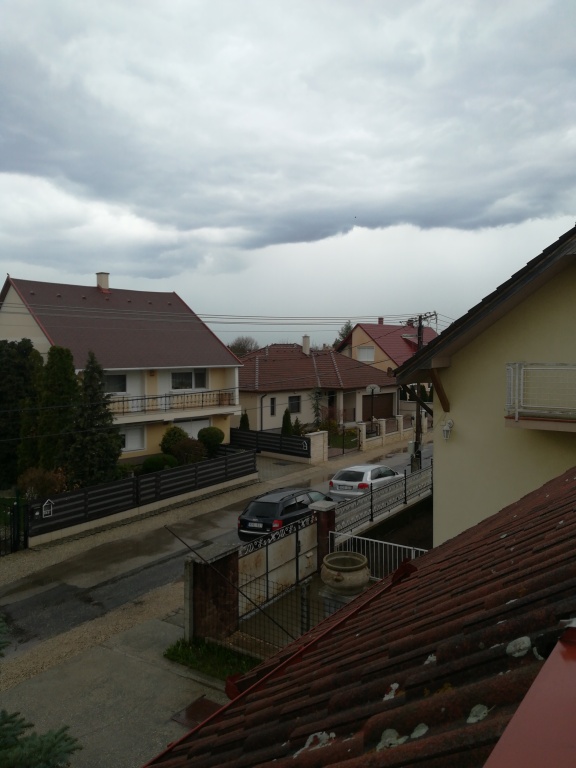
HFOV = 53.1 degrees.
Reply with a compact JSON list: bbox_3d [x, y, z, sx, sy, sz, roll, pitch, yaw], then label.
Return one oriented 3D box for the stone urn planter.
[{"bbox_3d":[1.309,4.345,13.128,1.100,0.660,1.100,0,3,6],"label":"stone urn planter"}]

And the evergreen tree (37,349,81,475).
[{"bbox_3d":[-9.852,1.585,24.707,1.850,6.200,1.850,-1,3,-22],"label":"evergreen tree"}]

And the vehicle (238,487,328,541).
[{"bbox_3d":[0.283,4.226,19.184,1.780,1.450,4.520,-1,2,33],"label":"vehicle"}]

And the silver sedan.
[{"bbox_3d":[3.489,4.058,24.303,1.770,1.430,4.250,1,3,34],"label":"silver sedan"}]

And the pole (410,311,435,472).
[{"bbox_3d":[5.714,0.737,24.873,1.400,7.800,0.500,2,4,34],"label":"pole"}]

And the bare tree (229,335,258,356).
[{"bbox_3d":[-6.408,-2.787,84.970,5.000,8.600,5.000,2,4,34],"label":"bare tree"}]

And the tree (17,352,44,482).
[{"bbox_3d":[-10.946,1.587,24.616,1.350,6.200,1.350,2,4,34],"label":"tree"}]

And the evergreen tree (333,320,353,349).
[{"bbox_3d":[7.731,-3.093,74.942,4.200,10.200,4.200,2,4,34],"label":"evergreen tree"}]

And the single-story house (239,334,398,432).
[{"bbox_3d":[0.639,-0.321,50.052,11.700,7.300,17.000,3,4,42],"label":"single-story house"}]

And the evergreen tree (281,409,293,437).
[{"bbox_3d":[-0.095,2.833,36.699,0.800,2.400,0.800,0,3,0],"label":"evergreen tree"}]

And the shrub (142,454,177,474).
[{"bbox_3d":[-5.779,3.890,25.938,1.600,1.400,1.700,2,4,34],"label":"shrub"}]

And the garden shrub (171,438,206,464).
[{"bbox_3d":[-4.748,3.574,27.524,1.750,1.900,1.750,0,3,0],"label":"garden shrub"}]

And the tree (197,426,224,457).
[{"bbox_3d":[-4.459,3.348,33.404,1.550,1.840,1.550,0,3,-8],"label":"tree"}]

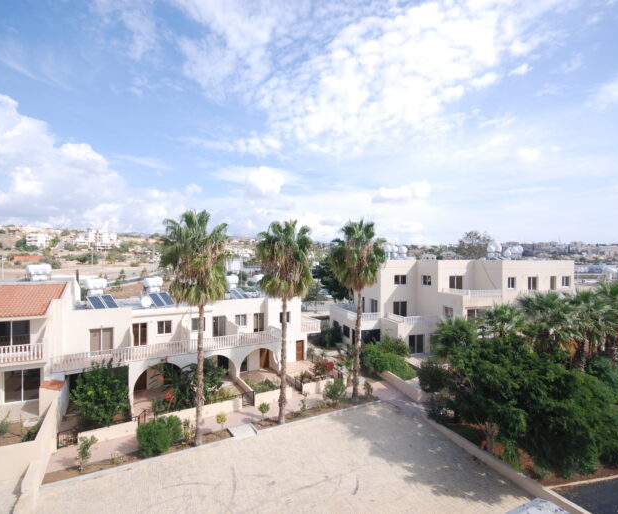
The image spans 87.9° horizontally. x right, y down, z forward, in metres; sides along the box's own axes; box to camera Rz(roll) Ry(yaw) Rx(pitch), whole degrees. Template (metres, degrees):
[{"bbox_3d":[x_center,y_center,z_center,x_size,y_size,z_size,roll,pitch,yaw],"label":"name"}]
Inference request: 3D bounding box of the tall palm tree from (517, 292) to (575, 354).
[{"bbox_3d":[17.642,5.948,23.800,3.600,6.950,3.600,0,-1,-14],"label":"tall palm tree"}]

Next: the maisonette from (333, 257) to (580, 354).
[{"bbox_3d":[14.773,5.156,38.049,19.700,9.600,17.000,0,-1,-14],"label":"maisonette"}]

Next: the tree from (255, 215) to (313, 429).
[{"bbox_3d":[-1.655,4.369,21.377,3.830,13.440,3.830,1,1,0],"label":"tree"}]

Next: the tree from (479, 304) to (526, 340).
[{"bbox_3d":[17.010,7.511,27.958,3.400,6.590,3.400,1,1,0],"label":"tree"}]

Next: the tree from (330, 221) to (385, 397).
[{"bbox_3d":[3.820,4.195,24.984,4.320,13.900,4.320,1,1,0],"label":"tree"}]

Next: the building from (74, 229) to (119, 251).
[{"bbox_3d":[-191.433,-14.785,290.000,36.000,18.000,20.000,0,-1,-25],"label":"building"}]

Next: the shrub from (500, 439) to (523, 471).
[{"bbox_3d":[10.503,10.320,16.700,1.000,1.300,1.000,1,1,0],"label":"shrub"}]

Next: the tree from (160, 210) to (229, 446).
[{"bbox_3d":[-6.302,4.198,18.697,3.760,13.670,3.760,1,1,0],"label":"tree"}]

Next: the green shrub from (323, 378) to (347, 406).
[{"bbox_3d":[1.820,9.156,22.000,1.600,1.700,1.500,0,-1,0],"label":"green shrub"}]

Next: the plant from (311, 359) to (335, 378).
[{"bbox_3d":[1.299,9.943,28.700,2.000,1.500,1.800,1,1,0],"label":"plant"}]

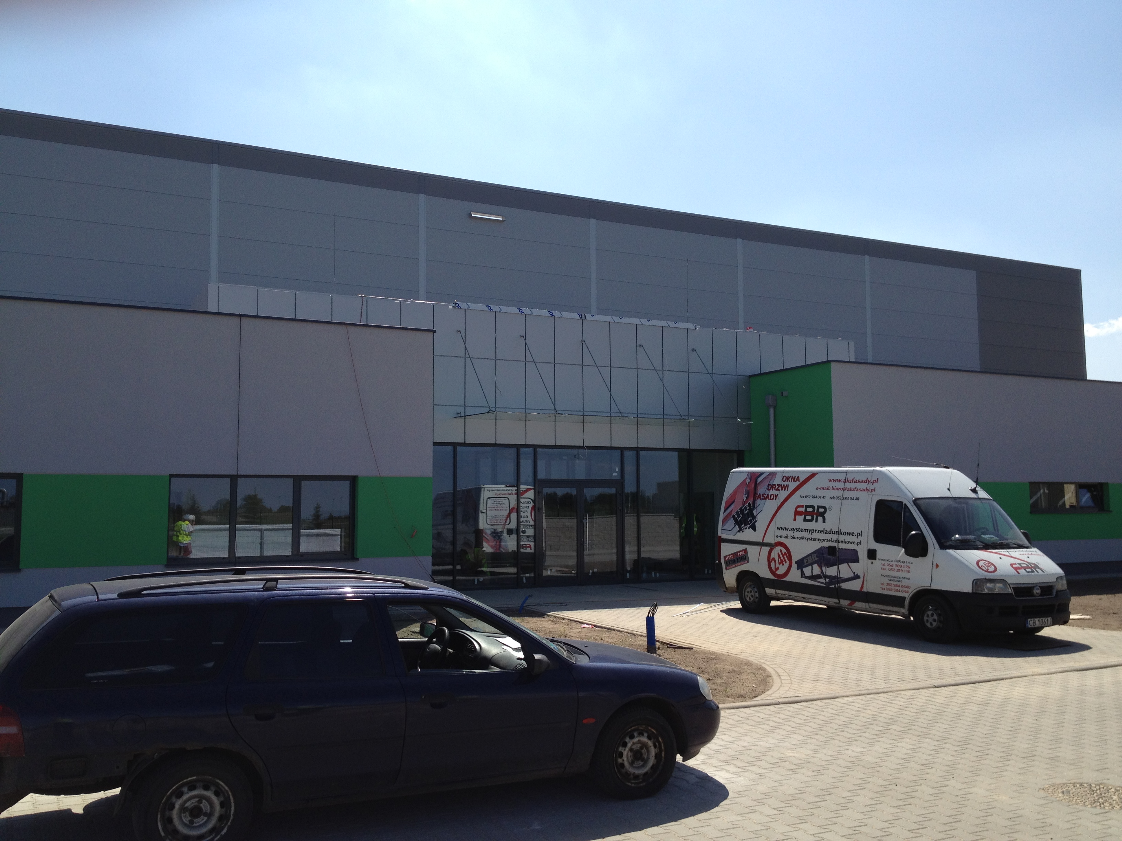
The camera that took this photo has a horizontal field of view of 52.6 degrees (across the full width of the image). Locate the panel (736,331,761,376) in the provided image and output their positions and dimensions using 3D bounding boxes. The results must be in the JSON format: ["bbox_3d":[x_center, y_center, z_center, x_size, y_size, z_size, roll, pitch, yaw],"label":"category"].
[{"bbox_3d":[4.275,-1.489,25.885,0.673,0.966,0.080,2,-5,-29],"label":"panel"}]

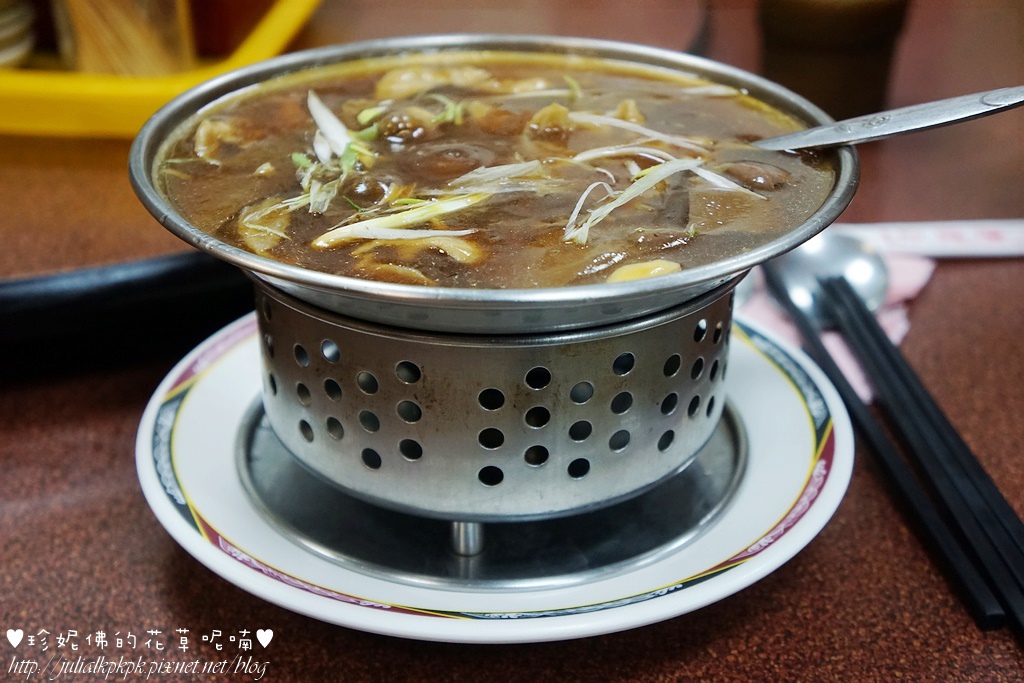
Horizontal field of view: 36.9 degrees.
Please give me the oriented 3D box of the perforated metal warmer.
[{"bbox_3d":[-0.005,-0.013,0.508,0.162,0.067,0.162,0,29,0],"label":"perforated metal warmer"}]

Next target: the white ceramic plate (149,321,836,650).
[{"bbox_3d":[-0.006,0.035,0.534,0.242,0.022,0.242,0,29,0],"label":"white ceramic plate"}]

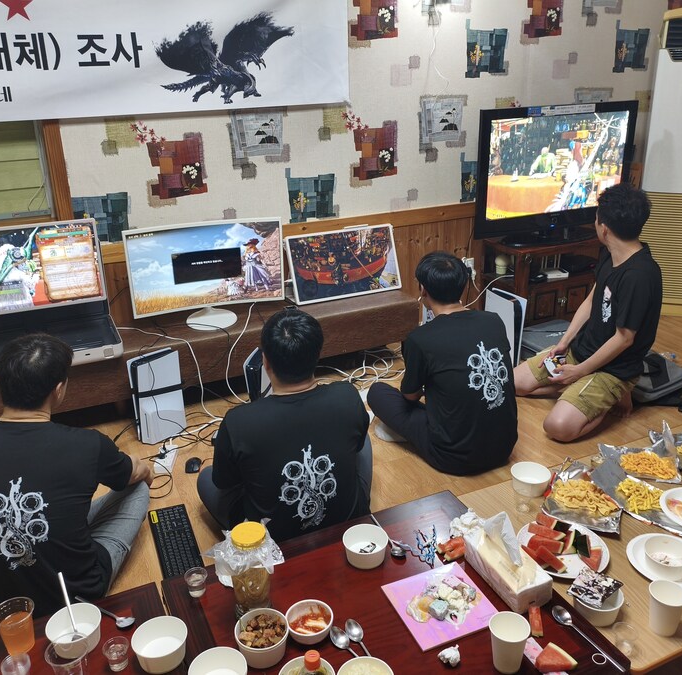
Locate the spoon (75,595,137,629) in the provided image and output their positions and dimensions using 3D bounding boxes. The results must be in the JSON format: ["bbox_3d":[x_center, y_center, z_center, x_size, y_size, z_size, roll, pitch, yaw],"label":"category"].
[{"bbox_3d":[-0.602,0.680,1.716,0.200,0.024,0.042,8,24,23],"label":"spoon"}]

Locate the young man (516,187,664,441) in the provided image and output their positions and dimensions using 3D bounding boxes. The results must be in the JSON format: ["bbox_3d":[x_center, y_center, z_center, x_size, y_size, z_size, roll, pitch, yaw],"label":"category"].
[{"bbox_3d":[1.110,-0.143,3.087,0.760,1.040,0.580,-8,21,-15],"label":"young man"}]

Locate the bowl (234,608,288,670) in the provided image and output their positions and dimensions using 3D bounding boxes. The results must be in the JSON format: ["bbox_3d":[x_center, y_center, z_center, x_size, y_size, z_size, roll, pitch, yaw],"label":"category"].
[{"bbox_3d":[-0.181,0.704,1.575,0.123,0.065,0.123,-2,22,1],"label":"bowl"}]

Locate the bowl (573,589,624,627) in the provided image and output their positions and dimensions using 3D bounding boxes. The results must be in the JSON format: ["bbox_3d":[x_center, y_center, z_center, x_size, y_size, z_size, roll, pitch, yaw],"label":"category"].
[{"bbox_3d":[0.656,0.680,1.734,0.123,0.062,0.123,-2,22,1],"label":"bowl"}]

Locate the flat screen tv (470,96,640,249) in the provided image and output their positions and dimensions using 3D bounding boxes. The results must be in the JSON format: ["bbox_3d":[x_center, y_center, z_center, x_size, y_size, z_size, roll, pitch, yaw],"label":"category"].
[{"bbox_3d":[1.259,-0.949,3.952,1.130,0.750,0.250,-11,22,-23],"label":"flat screen tv"}]

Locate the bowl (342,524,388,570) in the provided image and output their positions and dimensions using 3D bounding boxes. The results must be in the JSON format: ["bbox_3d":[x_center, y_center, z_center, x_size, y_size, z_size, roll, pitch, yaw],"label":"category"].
[{"bbox_3d":[0.069,0.581,1.865,0.123,0.062,0.123,-1,22,2],"label":"bowl"}]

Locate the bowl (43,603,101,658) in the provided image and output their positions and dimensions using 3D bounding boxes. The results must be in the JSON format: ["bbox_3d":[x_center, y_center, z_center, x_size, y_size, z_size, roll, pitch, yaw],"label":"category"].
[{"bbox_3d":[-0.631,0.704,1.611,0.123,0.062,0.123,-2,22,1],"label":"bowl"}]

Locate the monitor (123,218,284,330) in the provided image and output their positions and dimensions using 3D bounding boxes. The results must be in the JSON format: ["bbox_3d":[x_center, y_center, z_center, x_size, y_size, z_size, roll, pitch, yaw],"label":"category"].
[{"bbox_3d":[-0.634,-0.297,3.225,0.720,0.500,0.240,-8,23,-16],"label":"monitor"}]

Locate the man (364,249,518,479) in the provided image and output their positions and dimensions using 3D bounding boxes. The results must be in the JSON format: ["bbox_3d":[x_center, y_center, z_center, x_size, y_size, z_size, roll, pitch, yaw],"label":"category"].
[{"bbox_3d":[0.459,0.060,2.896,0.640,0.860,0.670,-11,24,-22],"label":"man"}]

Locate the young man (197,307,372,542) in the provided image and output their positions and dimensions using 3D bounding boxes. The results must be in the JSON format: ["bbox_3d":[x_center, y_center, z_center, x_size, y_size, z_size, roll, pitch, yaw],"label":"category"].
[{"bbox_3d":[-0.176,0.280,2.392,0.660,0.860,0.660,-10,23,-21],"label":"young man"}]

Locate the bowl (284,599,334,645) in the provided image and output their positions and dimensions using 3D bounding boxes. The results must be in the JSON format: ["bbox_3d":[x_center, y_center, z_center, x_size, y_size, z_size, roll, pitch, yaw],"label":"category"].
[{"bbox_3d":[-0.073,0.669,1.579,0.111,0.046,0.111,-2,20,1],"label":"bowl"}]

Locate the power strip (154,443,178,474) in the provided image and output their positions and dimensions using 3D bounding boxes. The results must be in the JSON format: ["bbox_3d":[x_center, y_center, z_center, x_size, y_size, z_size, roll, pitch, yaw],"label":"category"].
[{"bbox_3d":[-0.758,0.521,2.940,0.065,0.042,0.200,-3,22,-3],"label":"power strip"}]

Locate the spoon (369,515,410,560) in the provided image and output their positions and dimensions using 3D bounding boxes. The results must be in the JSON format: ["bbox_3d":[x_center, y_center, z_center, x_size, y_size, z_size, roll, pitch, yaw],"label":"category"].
[{"bbox_3d":[0.133,0.555,1.886,0.042,0.028,0.210,-10,22,-21],"label":"spoon"}]

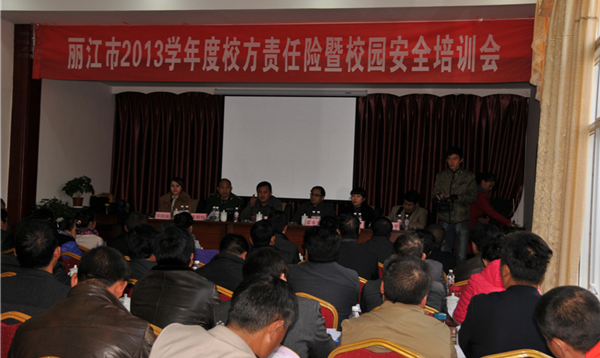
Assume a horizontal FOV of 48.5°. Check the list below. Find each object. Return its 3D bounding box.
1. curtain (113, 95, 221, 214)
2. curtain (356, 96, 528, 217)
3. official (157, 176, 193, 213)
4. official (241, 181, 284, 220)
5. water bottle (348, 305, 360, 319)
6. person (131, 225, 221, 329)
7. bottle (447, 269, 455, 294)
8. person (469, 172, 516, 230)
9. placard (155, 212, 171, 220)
[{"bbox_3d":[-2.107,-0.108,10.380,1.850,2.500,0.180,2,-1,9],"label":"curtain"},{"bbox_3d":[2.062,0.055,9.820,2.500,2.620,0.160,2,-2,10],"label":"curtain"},{"bbox_3d":[-1.714,0.617,8.741,0.470,1.280,0.700,2,-1,12],"label":"official"},{"bbox_3d":[-0.532,0.678,8.472,0.560,1.290,0.720,2,-1,7],"label":"official"},{"bbox_3d":[0.285,0.762,3.468,0.063,0.200,0.063,2,-1,9],"label":"water bottle"},{"bbox_3d":[-0.585,0.860,3.460,0.520,1.260,0.720,2,-2,10],"label":"person"},{"bbox_3d":[1.218,0.833,5.398,0.063,0.200,0.063,2,-1,9],"label":"bottle"},{"bbox_3d":[2.115,0.664,7.688,0.680,1.480,0.500,2,-1,28],"label":"person"},{"bbox_3d":[-1.671,0.502,8.100,0.200,0.100,0.060,2,-2,10],"label":"placard"}]

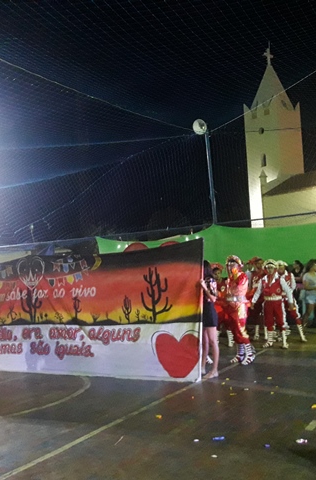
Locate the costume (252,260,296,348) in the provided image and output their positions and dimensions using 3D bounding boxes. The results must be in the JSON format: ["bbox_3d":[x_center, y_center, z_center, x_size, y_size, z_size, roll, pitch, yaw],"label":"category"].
[{"bbox_3d":[2.264,1.251,10.238,0.820,1.710,0.420,-4,-5,12],"label":"costume"}]

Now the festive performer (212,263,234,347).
[{"bbox_3d":[1.333,1.367,10.953,0.520,1.690,0.420,-3,-5,6],"label":"festive performer"}]

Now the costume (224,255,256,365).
[{"bbox_3d":[1.356,1.165,8.701,0.470,1.730,0.500,0,-6,-35],"label":"costume"}]

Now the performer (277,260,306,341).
[{"bbox_3d":[2.811,1.295,11.016,0.620,1.690,0.450,-4,-5,17],"label":"performer"}]

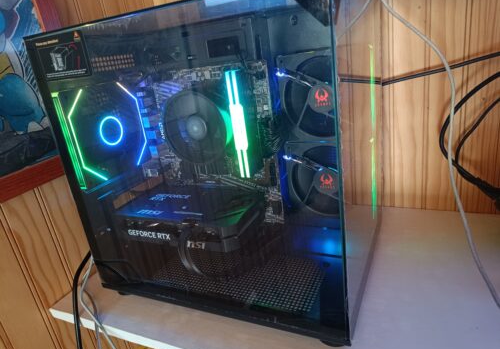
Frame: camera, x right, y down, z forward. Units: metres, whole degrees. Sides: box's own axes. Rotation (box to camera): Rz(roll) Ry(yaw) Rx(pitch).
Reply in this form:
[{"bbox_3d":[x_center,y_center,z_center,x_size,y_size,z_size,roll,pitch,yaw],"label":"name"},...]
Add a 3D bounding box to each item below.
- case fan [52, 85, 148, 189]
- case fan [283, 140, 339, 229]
[{"bbox_3d":[-0.193,-0.058,0.462,0.025,0.120,0.120,2,21,26],"label":"case fan"},{"bbox_3d":[0.119,0.006,0.513,0.120,0.120,0.025,2,21,26],"label":"case fan"}]

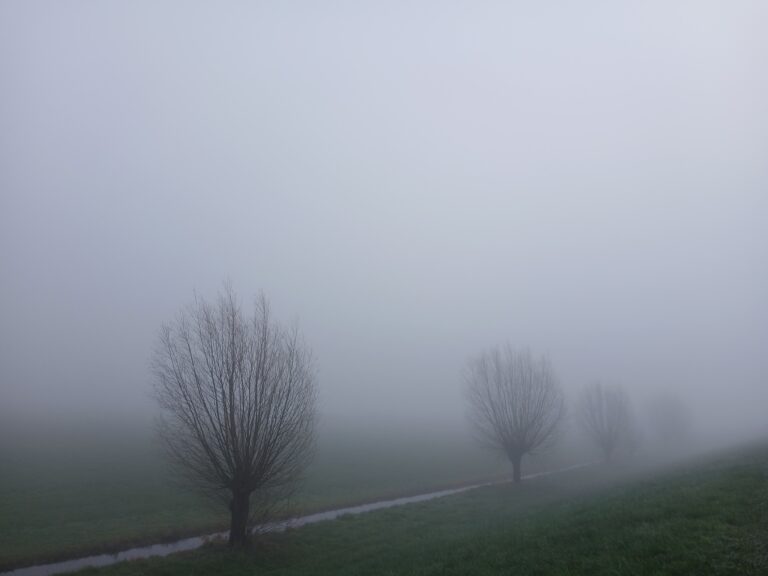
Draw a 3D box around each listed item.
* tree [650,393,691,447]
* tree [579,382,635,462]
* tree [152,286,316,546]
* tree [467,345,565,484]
[{"bbox_3d":[30.004,13.689,60.412,4.610,5.820,4.470,0,-12,0],"label":"tree"},{"bbox_3d":[16.702,9.998,43.306,4.200,5.890,4.080,0,-12,0],"label":"tree"},{"bbox_3d":[-3.920,3.171,15.158,4.300,6.750,4.170,0,-12,0],"label":"tree"},{"bbox_3d":[6.567,6.318,29.212,5.190,6.830,5.030,0,-12,0],"label":"tree"}]

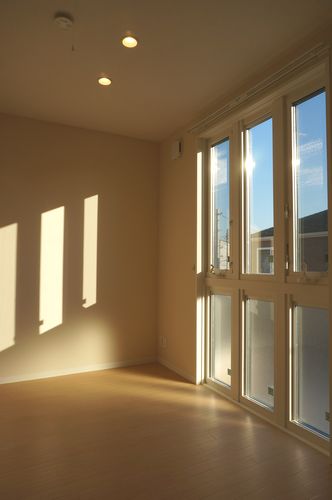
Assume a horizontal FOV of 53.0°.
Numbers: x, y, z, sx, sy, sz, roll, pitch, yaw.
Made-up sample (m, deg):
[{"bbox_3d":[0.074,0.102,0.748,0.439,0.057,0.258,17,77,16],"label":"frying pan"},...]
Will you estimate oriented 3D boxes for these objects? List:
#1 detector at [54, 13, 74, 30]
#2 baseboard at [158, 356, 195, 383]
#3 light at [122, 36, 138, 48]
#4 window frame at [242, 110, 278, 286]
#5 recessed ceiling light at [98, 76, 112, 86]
[{"bbox_3d":[-0.554,-1.248,1.819,0.104,0.033,0.104,0,-2,0],"label":"detector"},{"bbox_3d":[0.098,1.168,3.253,0.015,0.062,0.745,1,-3,-28],"label":"baseboard"},{"bbox_3d":[-0.216,-1.260,2.014,0.105,0.030,0.105,0,-2,0],"label":"light"},{"bbox_3d":[0.694,-0.375,2.406,0.075,1.198,0.400,1,-3,-28],"label":"window frame"},{"bbox_3d":[-0.446,-1.243,2.453,0.105,0.030,0.105,0,-2,0],"label":"recessed ceiling light"}]

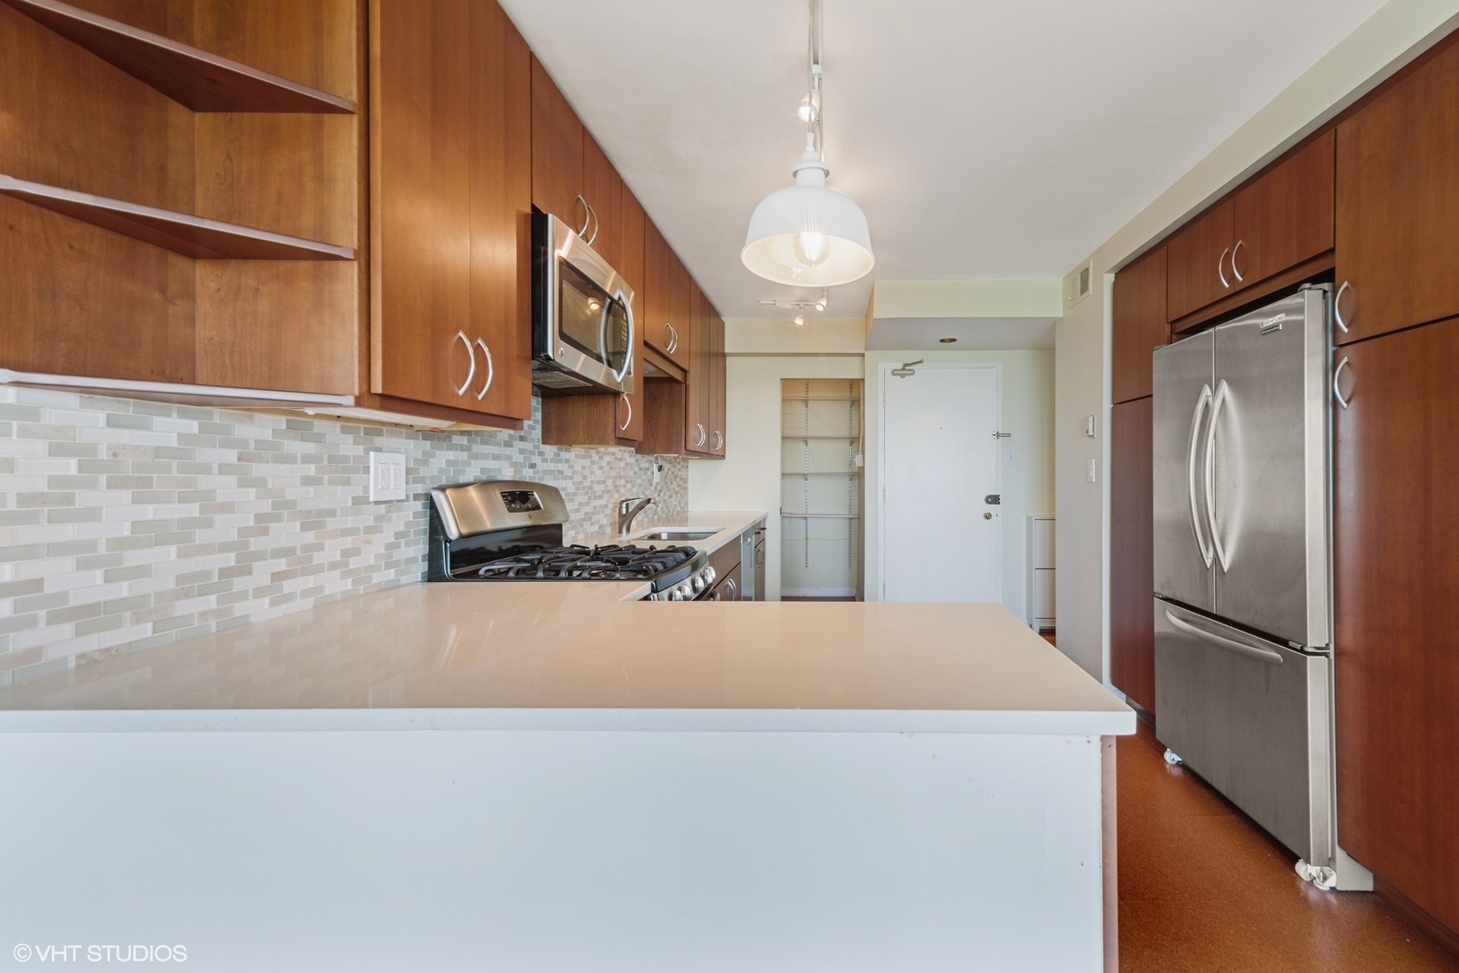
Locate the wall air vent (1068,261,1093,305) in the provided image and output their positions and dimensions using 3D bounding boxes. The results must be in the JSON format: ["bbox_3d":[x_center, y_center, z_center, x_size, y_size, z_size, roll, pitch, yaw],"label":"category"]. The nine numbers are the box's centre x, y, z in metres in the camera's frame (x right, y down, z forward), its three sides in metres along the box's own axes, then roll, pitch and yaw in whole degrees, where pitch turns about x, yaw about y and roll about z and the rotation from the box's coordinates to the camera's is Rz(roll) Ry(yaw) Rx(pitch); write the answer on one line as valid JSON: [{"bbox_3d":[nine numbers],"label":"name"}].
[{"bbox_3d":[2.024,-1.156,3.515,0.025,0.190,0.371,0,1,10],"label":"wall air vent"}]

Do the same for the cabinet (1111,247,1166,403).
[{"bbox_3d":[2.281,-0.752,2.919,0.590,0.642,0.548,0,1,10],"label":"cabinet"}]

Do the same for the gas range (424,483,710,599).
[{"bbox_3d":[-0.471,0.583,2.157,0.705,1.209,0.774,0,1,10],"label":"gas range"}]

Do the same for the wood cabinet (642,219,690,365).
[{"bbox_3d":[-0.474,-0.970,3.257,0.335,0.597,0.870,0,1,10],"label":"wood cabinet"}]

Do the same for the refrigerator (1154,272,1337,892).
[{"bbox_3d":[2.075,0.289,2.174,0.720,1.780,0.886,0,1,10],"label":"refrigerator"}]

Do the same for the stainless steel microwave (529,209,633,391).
[{"bbox_3d":[-0.621,-0.585,2.158,0.415,0.422,0.768,0,1,10],"label":"stainless steel microwave"}]

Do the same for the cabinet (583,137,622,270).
[{"bbox_3d":[-0.635,-1.043,2.339,0.335,0.429,0.397,0,1,10],"label":"cabinet"}]

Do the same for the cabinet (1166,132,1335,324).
[{"bbox_3d":[2.154,-0.888,2.197,0.590,0.347,0.919,0,1,10],"label":"cabinet"}]

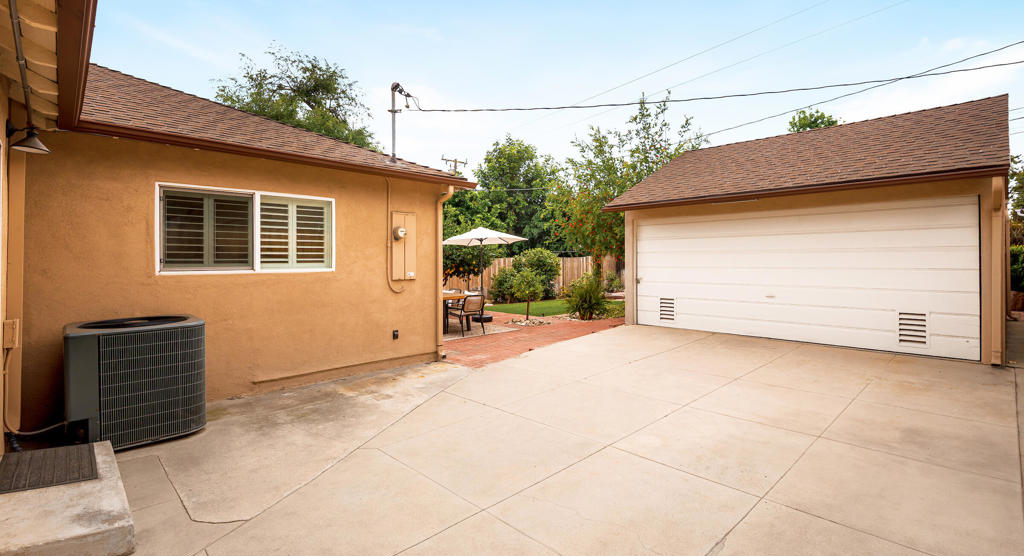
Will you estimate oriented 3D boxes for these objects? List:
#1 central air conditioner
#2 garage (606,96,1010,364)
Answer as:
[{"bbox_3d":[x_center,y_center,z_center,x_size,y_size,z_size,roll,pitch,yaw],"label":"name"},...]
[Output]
[{"bbox_3d":[-2.795,0.734,3.434,0.800,0.800,0.810,-2,2,-45],"label":"central air conditioner"},{"bbox_3d":[6.569,-1.157,10.051,7.467,4.217,5.723,-2,2,-45],"label":"garage"}]

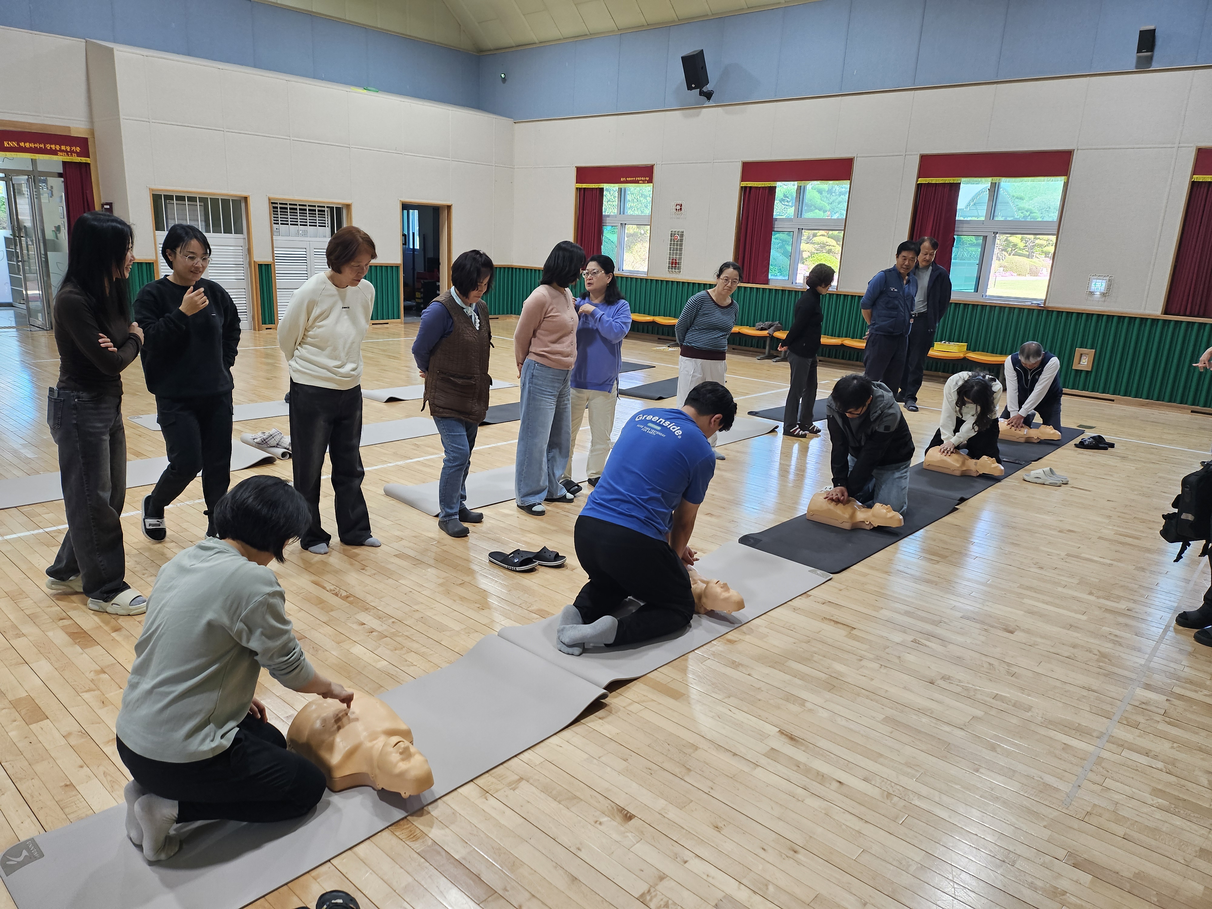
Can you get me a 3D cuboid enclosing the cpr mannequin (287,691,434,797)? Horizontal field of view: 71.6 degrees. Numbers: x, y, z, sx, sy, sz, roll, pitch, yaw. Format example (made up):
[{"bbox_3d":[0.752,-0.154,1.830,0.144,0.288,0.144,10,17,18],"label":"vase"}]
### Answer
[{"bbox_3d":[-0.714,0.885,2.601,0.560,0.185,0.310,13,18,34],"label":"cpr mannequin"}]

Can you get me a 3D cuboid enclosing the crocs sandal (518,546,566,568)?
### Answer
[{"bbox_3d":[-0.332,0.512,4.315,0.266,0.076,0.105,6,14,11],"label":"crocs sandal"}]

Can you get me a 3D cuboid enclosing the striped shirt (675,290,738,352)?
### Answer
[{"bbox_3d":[0.757,-0.975,6.340,0.420,0.525,0.260,-5,16,-27],"label":"striped shirt"}]

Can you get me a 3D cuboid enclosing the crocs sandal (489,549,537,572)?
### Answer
[{"bbox_3d":[-0.471,0.520,4.287,0.268,0.088,0.105,6,15,13],"label":"crocs sandal"}]

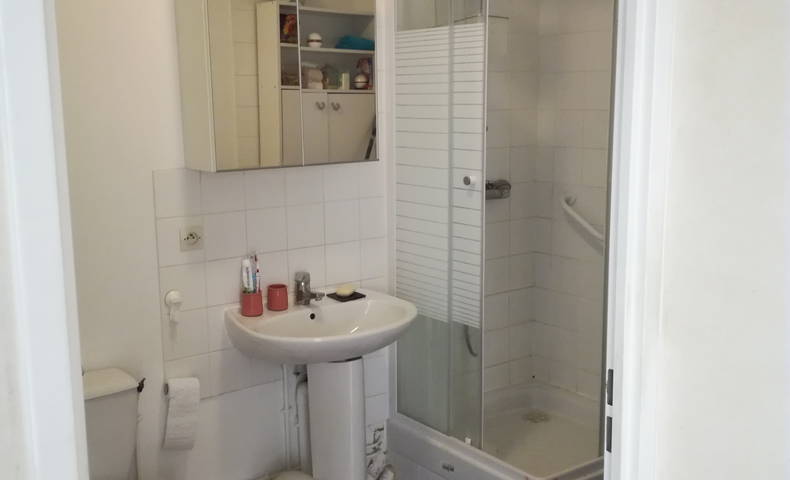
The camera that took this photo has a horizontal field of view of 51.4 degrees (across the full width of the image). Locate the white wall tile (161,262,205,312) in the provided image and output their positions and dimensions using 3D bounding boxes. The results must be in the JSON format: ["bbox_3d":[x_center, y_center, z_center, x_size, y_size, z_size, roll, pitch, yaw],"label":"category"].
[{"bbox_3d":[-0.665,0.151,2.581,0.149,0.149,0.010,-8,13,-36],"label":"white wall tile"}]

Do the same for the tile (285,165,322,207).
[{"bbox_3d":[-0.310,-0.197,2.807,0.150,0.150,0.010,-8,12,-36],"label":"tile"}]

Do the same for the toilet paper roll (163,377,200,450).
[{"bbox_3d":[-0.665,0.534,2.577,0.100,0.220,0.095,-8,12,-36],"label":"toilet paper roll"}]

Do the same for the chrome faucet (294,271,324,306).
[{"bbox_3d":[-0.278,0.162,2.702,0.128,0.107,0.050,8,13,37],"label":"chrome faucet"}]

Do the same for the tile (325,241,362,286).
[{"bbox_3d":[-0.187,0.082,2.937,0.149,0.149,0.010,-8,13,-36],"label":"tile"}]

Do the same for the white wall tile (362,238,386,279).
[{"bbox_3d":[-0.083,0.068,3.014,0.109,0.149,0.010,-8,13,-36],"label":"white wall tile"}]

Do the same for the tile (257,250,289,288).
[{"bbox_3d":[-0.426,0.117,2.759,0.149,0.149,0.010,-8,13,-36],"label":"tile"}]

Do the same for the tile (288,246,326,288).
[{"bbox_3d":[-0.307,0.101,2.857,0.150,0.150,0.010,-8,12,-36],"label":"tile"}]

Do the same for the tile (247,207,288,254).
[{"bbox_3d":[-0.427,-0.031,2.732,0.149,0.149,0.010,-8,13,-36],"label":"tile"}]

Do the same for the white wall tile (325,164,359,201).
[{"bbox_3d":[-0.188,-0.212,2.882,0.149,0.149,0.010,-8,13,-36],"label":"white wall tile"}]

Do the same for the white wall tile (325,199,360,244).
[{"bbox_3d":[-0.188,-0.064,2.921,0.150,0.150,0.010,-8,12,-36],"label":"white wall tile"}]

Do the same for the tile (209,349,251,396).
[{"bbox_3d":[-0.544,0.429,2.725,0.149,0.149,0.010,-8,13,-36],"label":"tile"}]

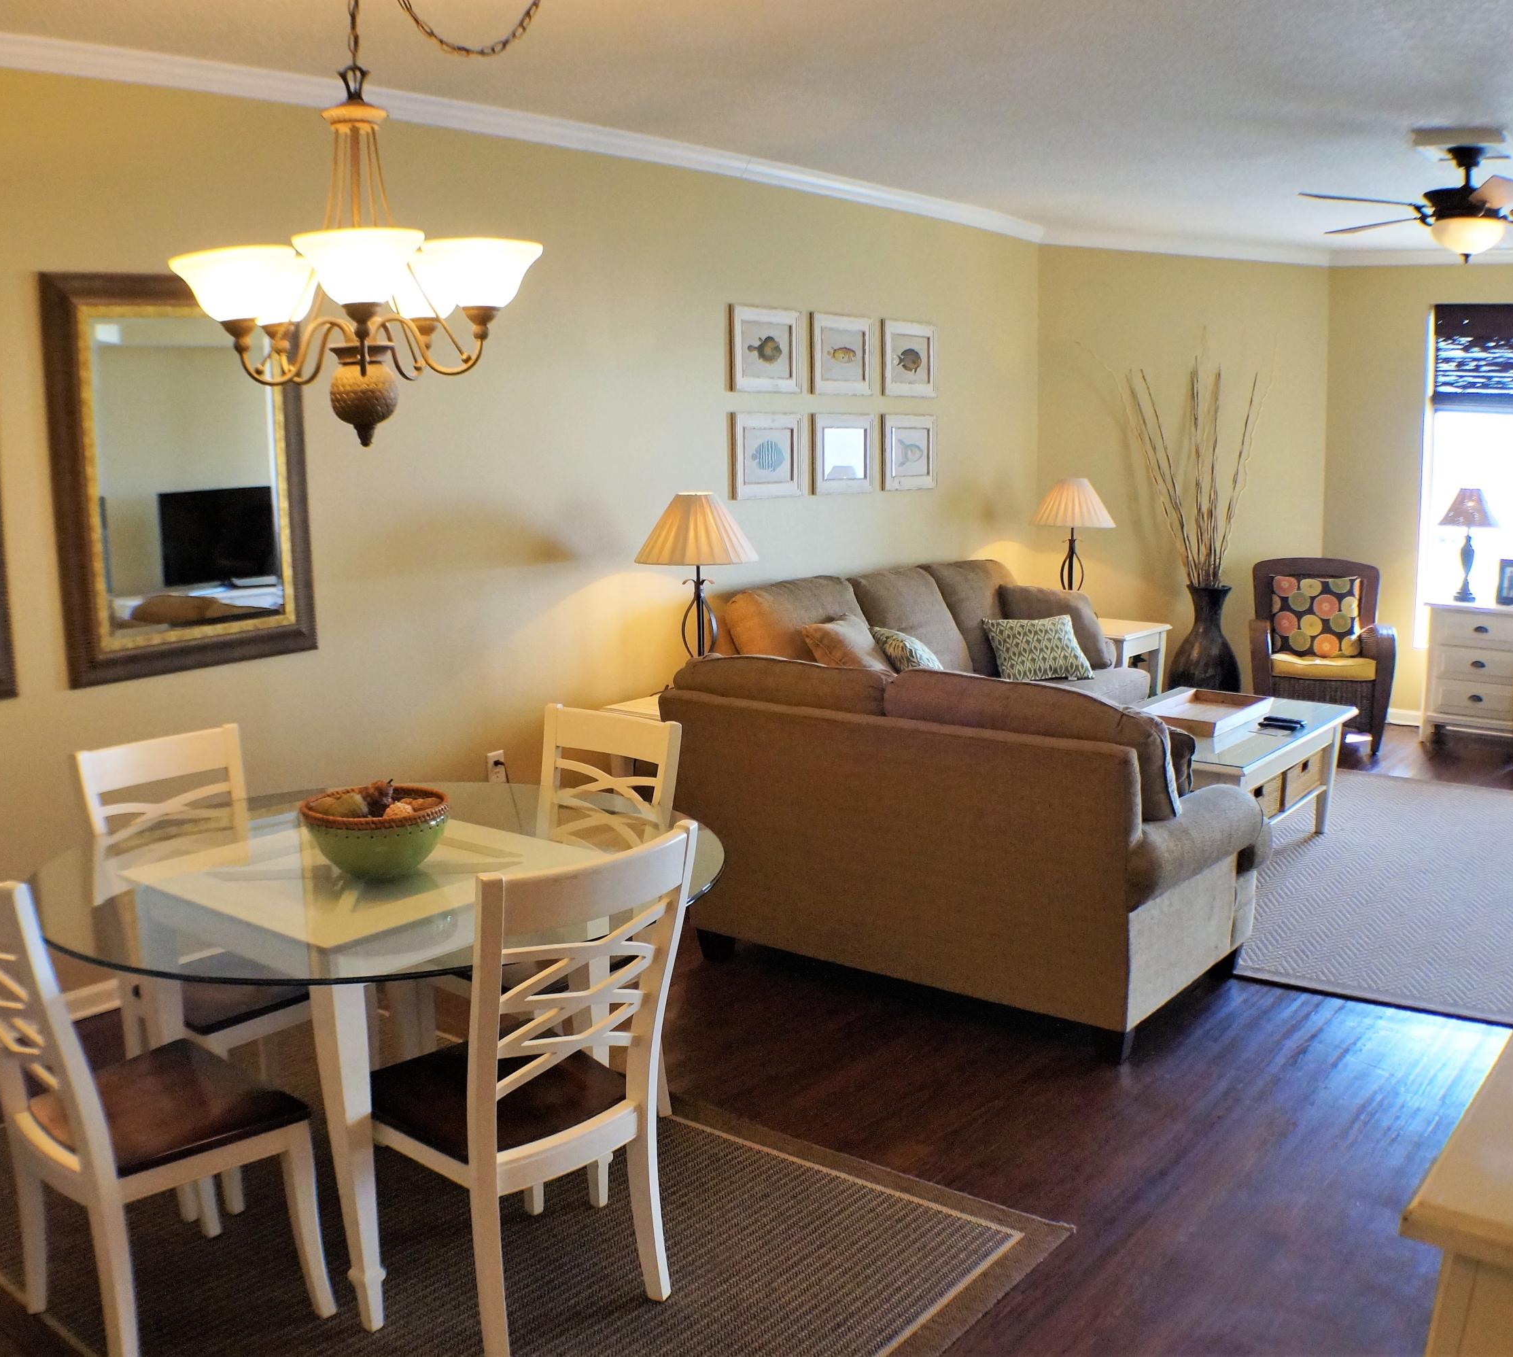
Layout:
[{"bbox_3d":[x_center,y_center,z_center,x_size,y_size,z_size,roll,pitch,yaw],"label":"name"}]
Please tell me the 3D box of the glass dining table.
[{"bbox_3d":[-0.703,0.717,2.942,1.287,0.763,1.287,7,12,37],"label":"glass dining table"}]

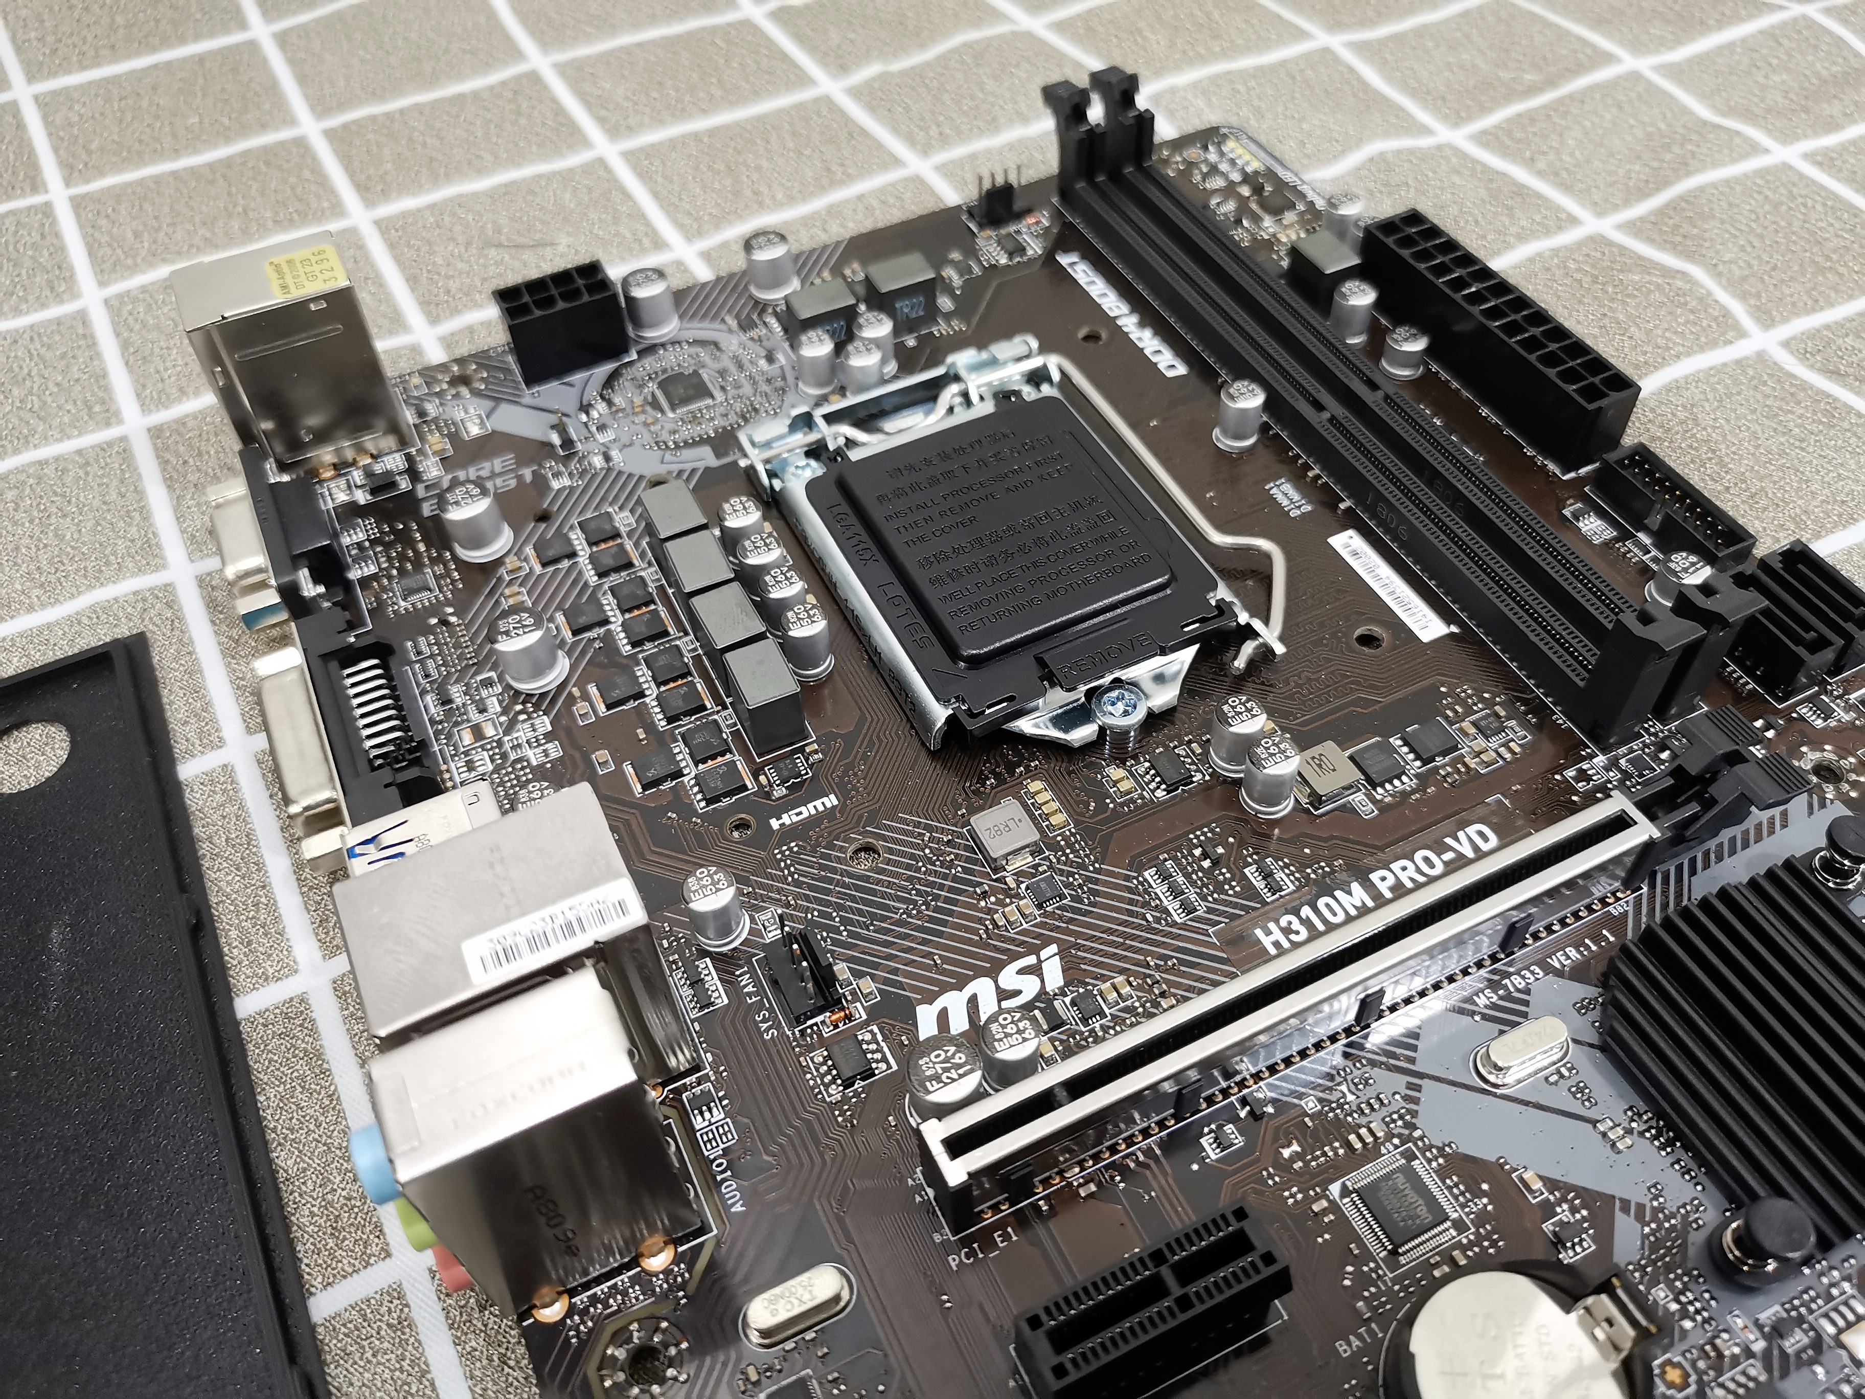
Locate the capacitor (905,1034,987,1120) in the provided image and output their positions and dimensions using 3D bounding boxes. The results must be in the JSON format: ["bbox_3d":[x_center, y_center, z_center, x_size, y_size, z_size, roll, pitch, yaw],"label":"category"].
[{"bbox_3d":[0.001,0.041,0.155,0.008,0.008,0.008,-1,51,1],"label":"capacitor"}]

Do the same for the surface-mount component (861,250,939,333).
[{"bbox_3d":[-0.005,-0.066,0.240,0.010,0.009,0.007,-22,53,-15],"label":"surface-mount component"}]

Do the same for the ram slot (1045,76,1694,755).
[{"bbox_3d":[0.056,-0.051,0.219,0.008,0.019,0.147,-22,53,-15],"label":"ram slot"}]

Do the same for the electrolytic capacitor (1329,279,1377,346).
[{"bbox_3d":[0.068,-0.062,0.234,0.006,0.008,0.006,-1,51,2],"label":"electrolytic capacitor"}]

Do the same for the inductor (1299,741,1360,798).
[{"bbox_3d":[0.049,0.009,0.181,0.007,0.003,0.007,-22,53,-15],"label":"inductor"}]

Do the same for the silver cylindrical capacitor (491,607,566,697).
[{"bbox_3d":[-0.054,-0.007,0.195,0.008,0.008,0.008,-1,51,1],"label":"silver cylindrical capacitor"}]

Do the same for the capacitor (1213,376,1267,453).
[{"bbox_3d":[0.047,-0.043,0.220,0.007,0.008,0.007,-1,51,1],"label":"capacitor"}]

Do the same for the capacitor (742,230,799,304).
[{"bbox_3d":[-0.028,-0.074,0.247,0.008,0.008,0.008,-1,51,1],"label":"capacitor"}]

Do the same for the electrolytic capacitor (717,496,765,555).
[{"bbox_3d":[-0.027,-0.024,0.208,0.006,0.008,0.006,-1,51,1],"label":"electrolytic capacitor"}]

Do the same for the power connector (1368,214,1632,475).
[{"bbox_3d":[0.087,-0.057,0.229,0.011,0.013,0.052,-22,54,-15],"label":"power connector"}]

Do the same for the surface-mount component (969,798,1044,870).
[{"bbox_3d":[0.009,0.017,0.177,0.006,0.003,0.007,-22,54,-15],"label":"surface-mount component"}]

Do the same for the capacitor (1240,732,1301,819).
[{"bbox_3d":[0.041,0.009,0.178,0.006,0.008,0.006,-1,51,2],"label":"capacitor"}]

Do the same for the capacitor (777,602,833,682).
[{"bbox_3d":[-0.017,-0.008,0.194,0.006,0.009,0.006,-1,51,1],"label":"capacitor"}]

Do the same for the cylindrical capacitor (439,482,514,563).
[{"bbox_3d":[-0.066,-0.026,0.211,0.008,0.008,0.008,-22,53,-15],"label":"cylindrical capacitor"}]

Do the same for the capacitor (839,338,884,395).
[{"bbox_3d":[-0.011,-0.051,0.229,0.006,0.008,0.006,-22,53,-15],"label":"capacitor"}]

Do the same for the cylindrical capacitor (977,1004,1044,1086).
[{"bbox_3d":[0.008,0.038,0.157,0.006,0.008,0.006,-1,51,1],"label":"cylindrical capacitor"}]

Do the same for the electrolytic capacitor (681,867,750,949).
[{"bbox_3d":[-0.025,0.024,0.169,0.006,0.009,0.006,-1,51,1],"label":"electrolytic capacitor"}]

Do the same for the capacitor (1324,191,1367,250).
[{"bbox_3d":[0.070,-0.082,0.250,0.006,0.008,0.006,-1,51,2],"label":"capacitor"}]

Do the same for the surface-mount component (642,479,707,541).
[{"bbox_3d":[-0.036,-0.024,0.207,0.007,0.009,0.010,-22,53,-15],"label":"surface-mount component"}]

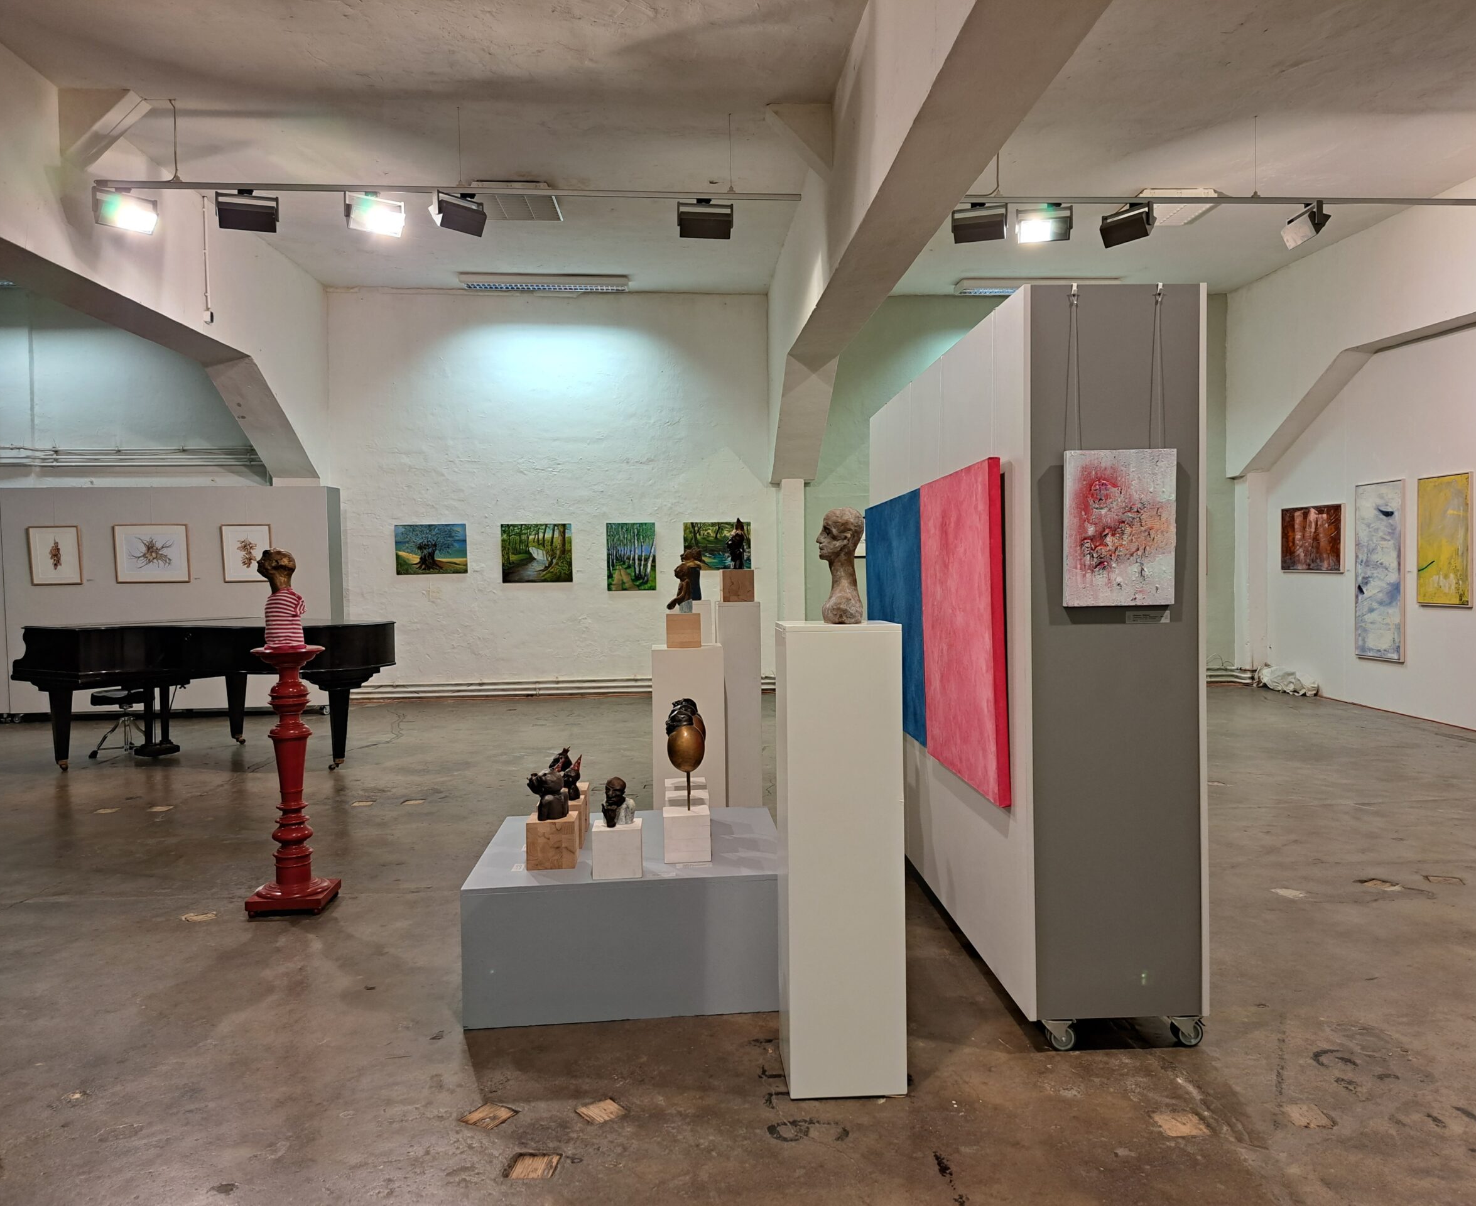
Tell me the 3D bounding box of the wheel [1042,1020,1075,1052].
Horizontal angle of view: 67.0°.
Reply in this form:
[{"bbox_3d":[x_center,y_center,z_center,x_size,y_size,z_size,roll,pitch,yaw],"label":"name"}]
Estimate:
[{"bbox_3d":[0.902,1.218,3.136,0.084,0.086,0.042,-1,2,0],"label":"wheel"}]

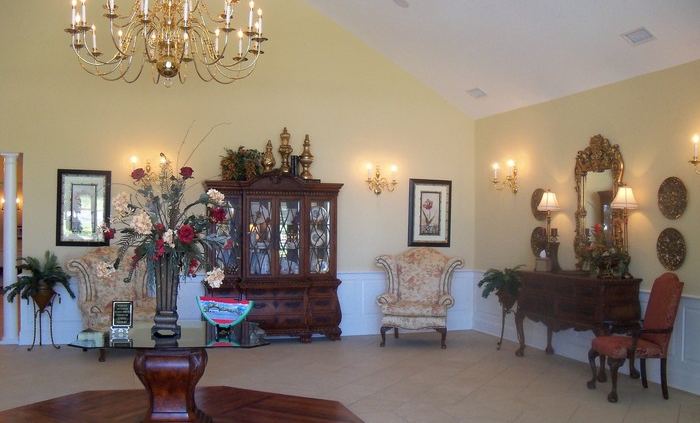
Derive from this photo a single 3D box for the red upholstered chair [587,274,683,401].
[{"bbox_3d":[2.536,1.083,6.295,0.710,1.080,0.620,1,-1,-4],"label":"red upholstered chair"}]

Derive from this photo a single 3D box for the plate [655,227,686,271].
[{"bbox_3d":[2.968,0.349,6.541,0.040,0.390,0.375,1,-1,-19],"label":"plate"}]

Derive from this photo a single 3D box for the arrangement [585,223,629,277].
[{"bbox_3d":[2.534,0.385,6.991,0.400,0.530,0.430,1,-1,-19],"label":"arrangement"}]

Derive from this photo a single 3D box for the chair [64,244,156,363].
[{"bbox_3d":[-2.545,0.994,7.935,1.001,1.176,0.820,2,-2,-42],"label":"chair"}]

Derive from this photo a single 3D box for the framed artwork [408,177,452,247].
[{"bbox_3d":[1.119,0.029,9.828,0.640,0.930,0.040,1,-1,-19],"label":"framed artwork"}]

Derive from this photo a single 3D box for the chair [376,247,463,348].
[{"bbox_3d":[0.894,1.052,8.928,1.060,1.200,0.870,1,-1,11],"label":"chair"}]

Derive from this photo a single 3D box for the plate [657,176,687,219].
[{"bbox_3d":[2.915,-0.122,6.412,0.039,0.384,0.378,1,-2,-18],"label":"plate"}]

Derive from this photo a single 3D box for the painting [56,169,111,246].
[{"bbox_3d":[-3.145,-0.036,8.374,0.600,0.900,0.040,1,-1,-19],"label":"painting"}]

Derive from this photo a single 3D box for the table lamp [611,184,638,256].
[{"bbox_3d":[2.620,0.193,6.730,0.261,0.910,0.261,1,-2,-18],"label":"table lamp"}]

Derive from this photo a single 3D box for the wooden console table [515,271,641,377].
[{"bbox_3d":[2.321,1.136,7.386,0.514,0.945,1.529,1,-2,-18],"label":"wooden console table"}]

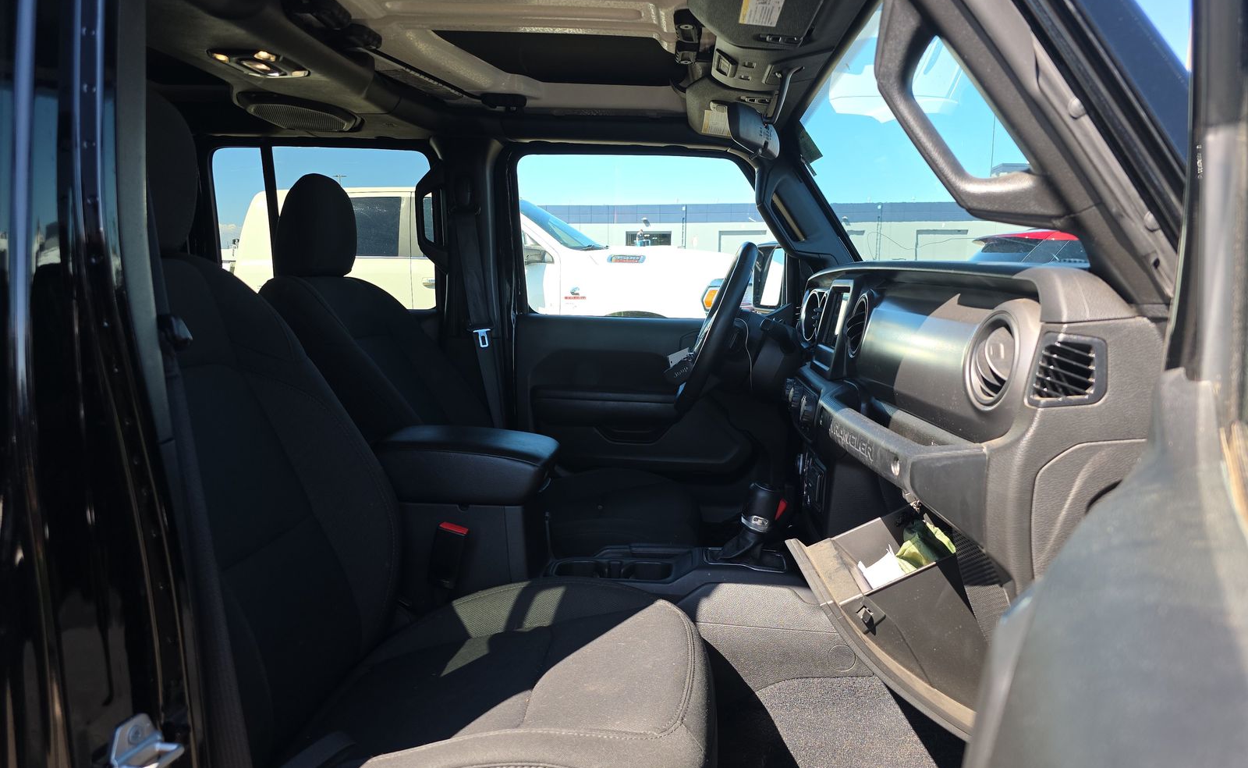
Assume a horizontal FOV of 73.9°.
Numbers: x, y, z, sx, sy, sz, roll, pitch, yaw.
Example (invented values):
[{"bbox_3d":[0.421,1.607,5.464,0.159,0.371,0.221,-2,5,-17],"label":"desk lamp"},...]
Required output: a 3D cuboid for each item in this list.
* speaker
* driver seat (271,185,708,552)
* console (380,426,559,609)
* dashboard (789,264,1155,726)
[{"bbox_3d":[-0.601,-0.501,1.538,0.155,0.050,0.230,1,8,1],"label":"speaker"},{"bbox_3d":[-0.259,0.013,1.724,0.860,0.885,0.530,1,8,1],"label":"driver seat"},{"bbox_3d":[-0.253,0.205,1.383,0.310,0.270,0.230,1,8,1],"label":"console"},{"bbox_3d":[0.414,0.043,1.341,0.370,0.490,1.370,1,8,1],"label":"dashboard"}]

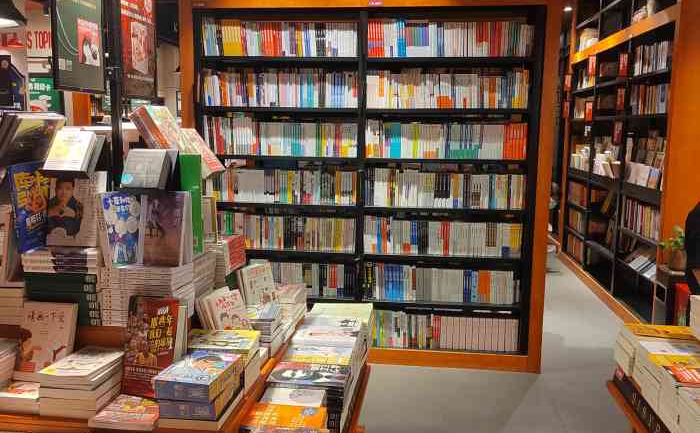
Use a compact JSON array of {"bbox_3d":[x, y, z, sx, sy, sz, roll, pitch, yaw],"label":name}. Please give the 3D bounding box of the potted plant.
[{"bbox_3d":[2.071,0.198,3.974,0.150,0.285,0.150,1,8,6],"label":"potted plant"}]

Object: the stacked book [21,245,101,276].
[{"bbox_3d":[-0.874,0.135,1.957,0.235,0.065,0.165,1,8,6],"label":"stacked book"}]

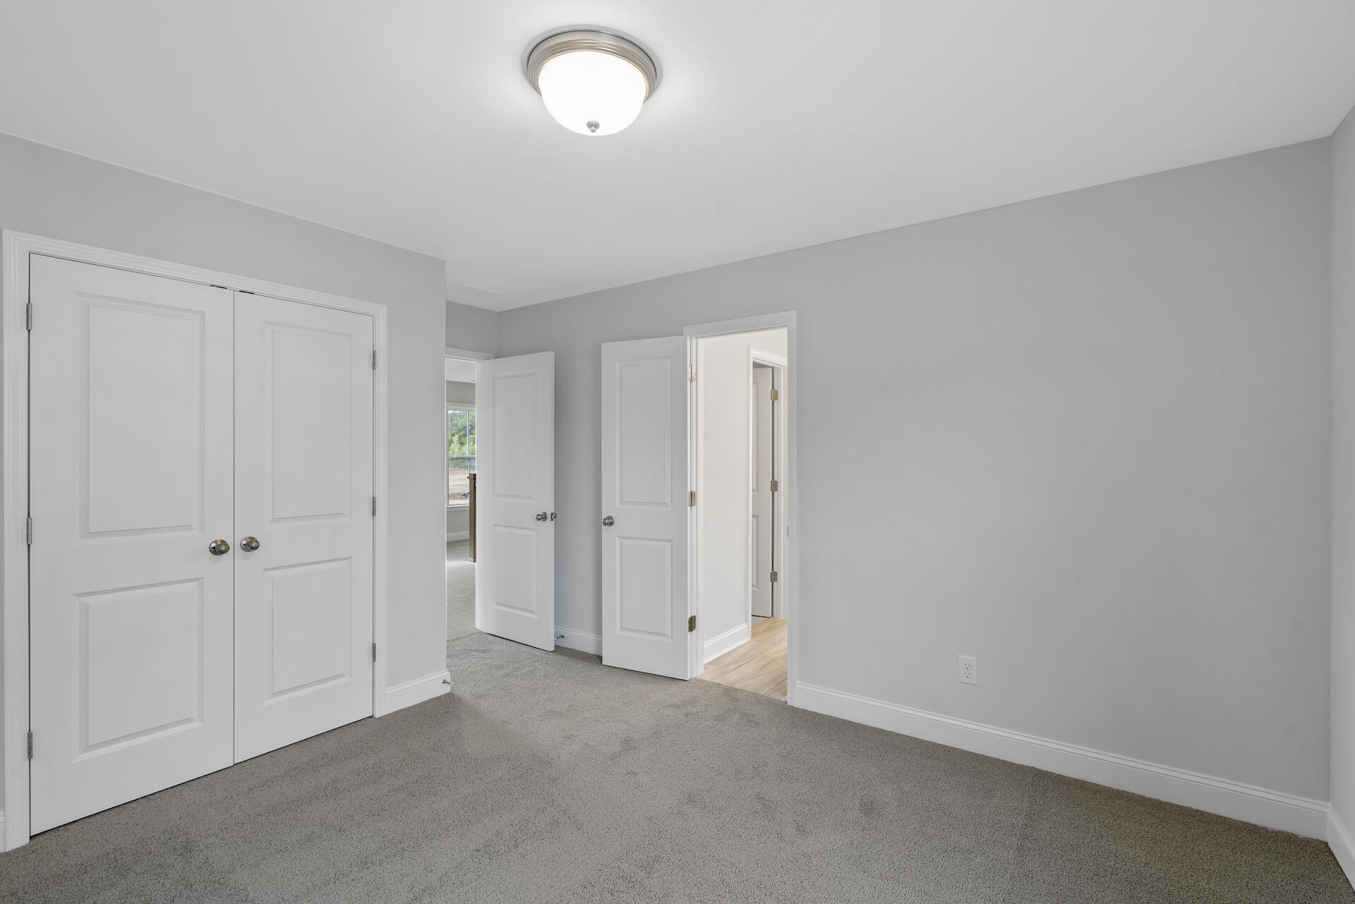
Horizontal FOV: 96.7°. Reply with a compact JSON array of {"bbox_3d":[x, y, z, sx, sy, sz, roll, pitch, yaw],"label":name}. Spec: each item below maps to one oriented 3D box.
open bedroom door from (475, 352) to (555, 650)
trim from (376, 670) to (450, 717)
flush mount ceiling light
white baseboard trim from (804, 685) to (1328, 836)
[{"bbox_3d":[-1.150,0.323,4.311,0.762,2.025,0.042,0,0,36],"label":"open bedroom door"},{"bbox_3d":[-1.407,1.296,3.281,0.018,0.131,0.376,0,0,35],"label":"trim"},{"bbox_3d":[-0.241,-1.004,1.724,0.370,0.165,0.370,0,0,0],"label":"flush mount ceiling light"},{"bbox_3d":[1.450,1.288,2.652,1.974,0.134,0.018,0,0,35],"label":"white baseboard trim"}]

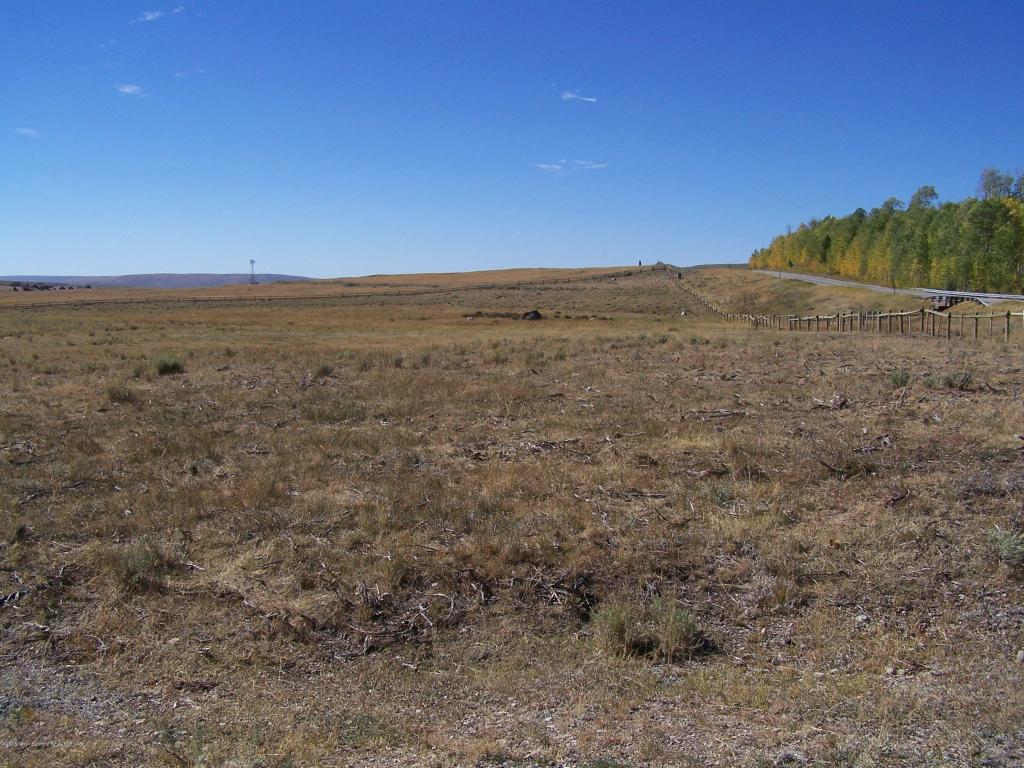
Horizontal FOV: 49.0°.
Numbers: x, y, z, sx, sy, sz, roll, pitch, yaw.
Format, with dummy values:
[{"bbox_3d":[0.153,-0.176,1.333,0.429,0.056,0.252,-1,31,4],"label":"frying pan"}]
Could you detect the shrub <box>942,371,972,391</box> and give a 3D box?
[{"bbox_3d":[7.530,-0.055,19.000,0.507,0.316,0.456,0,5,0],"label":"shrub"}]

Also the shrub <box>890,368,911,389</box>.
[{"bbox_3d":[6.705,-0.091,19.400,0.345,0.323,0.345,0,5,0],"label":"shrub"}]

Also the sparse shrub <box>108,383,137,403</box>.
[{"bbox_3d":[-5.902,0.132,17.000,0.446,0.283,0.402,0,5,0],"label":"sparse shrub"}]

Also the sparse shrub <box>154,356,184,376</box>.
[{"bbox_3d":[-6.947,-0.360,22.800,0.608,0.380,0.548,0,5,0],"label":"sparse shrub"}]

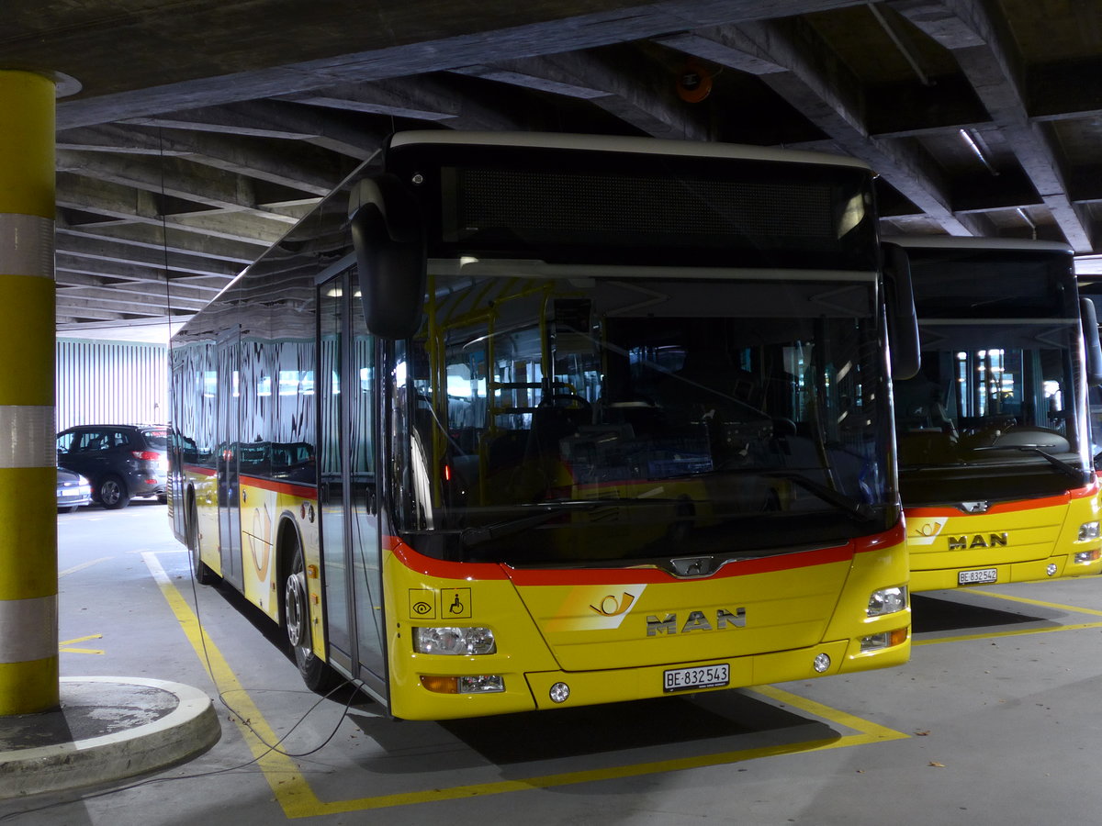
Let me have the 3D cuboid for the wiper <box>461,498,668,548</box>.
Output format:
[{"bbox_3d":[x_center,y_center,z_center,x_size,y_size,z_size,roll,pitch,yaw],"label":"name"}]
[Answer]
[{"bbox_3d":[0.085,0.451,5.534,1.000,0.160,0.130,-2,-1,-21],"label":"wiper"}]

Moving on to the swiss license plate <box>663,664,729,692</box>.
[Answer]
[{"bbox_3d":[0.628,1.142,5.602,0.310,0.095,0.020,-2,-1,-21],"label":"swiss license plate"}]

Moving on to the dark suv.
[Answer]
[{"bbox_3d":[-9.764,1.199,29.672,4.650,1.760,1.870,-2,-1,45],"label":"dark suv"}]

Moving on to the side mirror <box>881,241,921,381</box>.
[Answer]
[{"bbox_3d":[1.685,-0.500,6.531,0.250,0.670,0.220,-2,-1,-21],"label":"side mirror"}]

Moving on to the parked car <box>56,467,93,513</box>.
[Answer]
[{"bbox_3d":[-11.437,1.378,27.428,4.250,1.470,1.760,-2,-1,32],"label":"parked car"}]

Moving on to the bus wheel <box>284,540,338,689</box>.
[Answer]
[{"bbox_3d":[-1.345,1.133,7.720,0.300,0.960,0.960,-2,-1,-21],"label":"bus wheel"}]

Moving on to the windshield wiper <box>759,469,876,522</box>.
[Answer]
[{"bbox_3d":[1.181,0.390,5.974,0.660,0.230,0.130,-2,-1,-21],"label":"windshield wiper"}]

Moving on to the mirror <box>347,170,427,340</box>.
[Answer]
[{"bbox_3d":[-0.630,-0.592,5.079,0.260,0.600,0.220,-2,-1,-21],"label":"mirror"}]

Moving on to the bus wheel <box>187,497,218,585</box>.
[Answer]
[{"bbox_3d":[-3.463,1.252,13.310,0.320,0.960,0.960,-2,-1,-21],"label":"bus wheel"}]

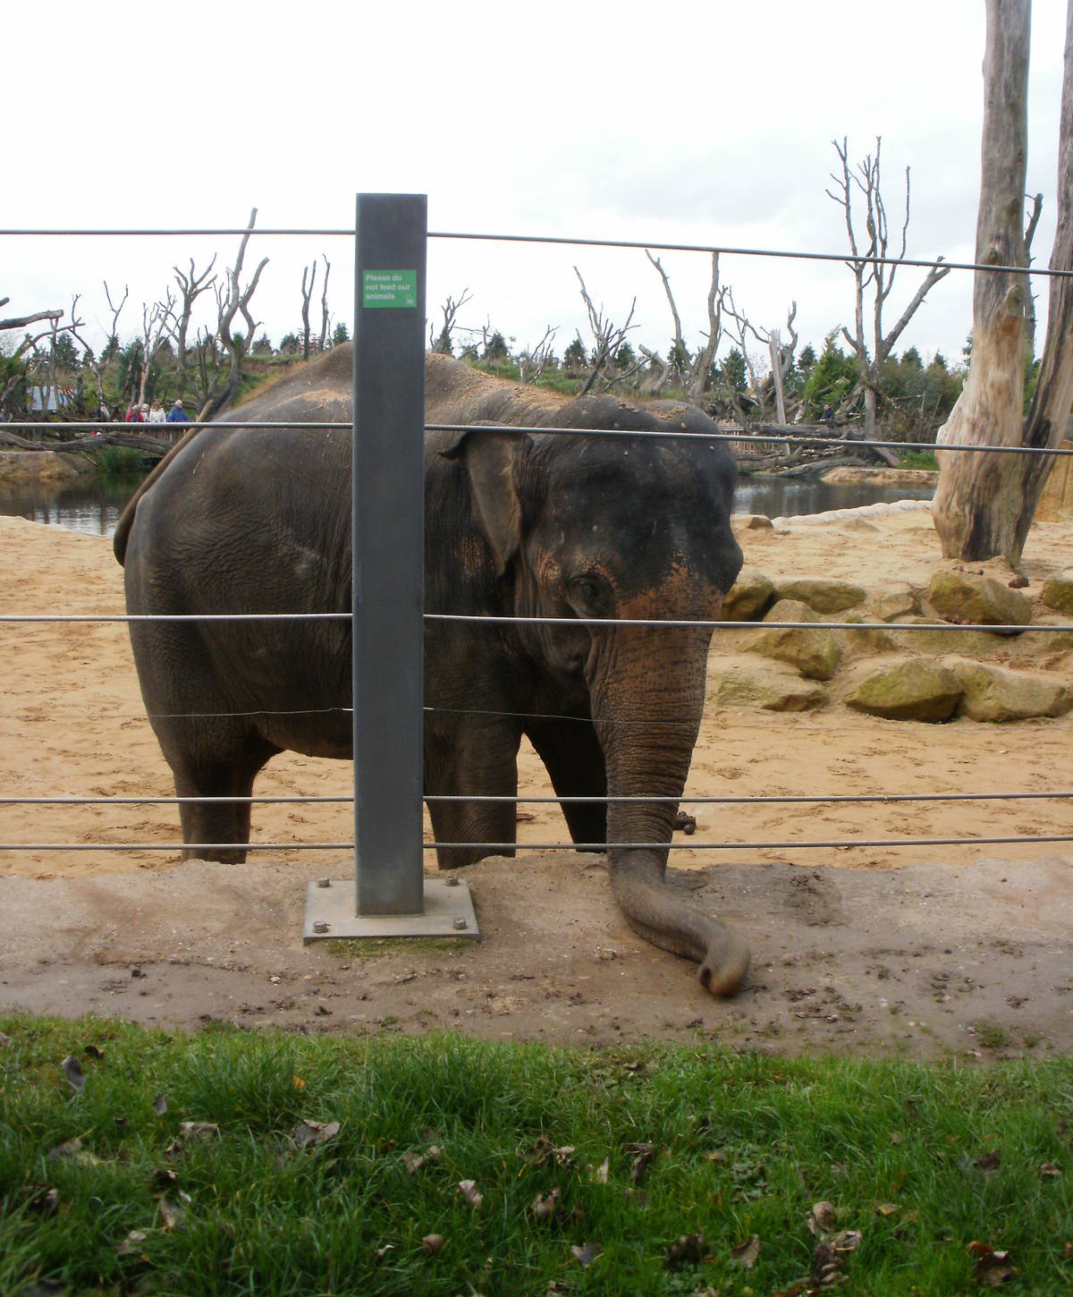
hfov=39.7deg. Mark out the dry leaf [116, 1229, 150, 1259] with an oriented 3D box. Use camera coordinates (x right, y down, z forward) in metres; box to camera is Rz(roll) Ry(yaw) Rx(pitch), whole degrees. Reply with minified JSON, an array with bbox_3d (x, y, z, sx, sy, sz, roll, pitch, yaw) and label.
[{"bbox_3d":[-0.733,1.082,2.699,0.050,0.025,0.050,1,9,0],"label":"dry leaf"}]

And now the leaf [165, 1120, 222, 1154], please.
[{"bbox_3d":[-0.692,0.986,3.004,0.099,0.035,0.078,1,9,0],"label":"leaf"}]

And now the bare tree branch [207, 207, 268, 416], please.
[{"bbox_3d":[-8.456,-9.386,42.000,1.800,5.900,1.400,1,9,0],"label":"bare tree branch"}]

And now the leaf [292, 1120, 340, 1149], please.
[{"bbox_3d":[-0.460,1.016,3.114,0.093,0.033,0.062,0,9,-8],"label":"leaf"}]

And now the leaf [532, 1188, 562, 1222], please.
[{"bbox_3d":[0.020,1.034,2.766,0.054,0.045,0.042,1,9,0],"label":"leaf"}]

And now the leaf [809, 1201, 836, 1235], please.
[{"bbox_3d":[0.542,1.078,2.821,0.045,0.035,0.060,1,9,0],"label":"leaf"}]

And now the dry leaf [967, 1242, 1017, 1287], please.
[{"bbox_3d":[0.809,1.094,2.642,0.085,0.040,0.085,1,9,0],"label":"dry leaf"}]

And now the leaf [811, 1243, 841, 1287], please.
[{"bbox_3d":[0.513,1.091,2.636,0.055,0.035,0.100,1,9,0],"label":"leaf"}]

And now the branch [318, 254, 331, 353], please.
[{"bbox_3d":[-7.402,-11.895,52.000,0.500,3.700,0.500,1,9,0],"label":"branch"}]

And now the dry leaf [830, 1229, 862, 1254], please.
[{"bbox_3d":[0.564,1.080,2.710,0.060,0.025,0.050,1,9,0],"label":"dry leaf"}]

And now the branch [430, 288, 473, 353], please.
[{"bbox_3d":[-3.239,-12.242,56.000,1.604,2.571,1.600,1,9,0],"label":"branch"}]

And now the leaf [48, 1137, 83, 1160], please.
[{"bbox_3d":[-0.964,1.024,3.046,0.060,0.022,0.052,1,9,0],"label":"leaf"}]

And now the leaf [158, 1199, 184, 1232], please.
[{"bbox_3d":[-0.681,1.055,2.771,0.050,0.030,0.070,1,9,0],"label":"leaf"}]

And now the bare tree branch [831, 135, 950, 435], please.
[{"bbox_3d":[9.954,-10.096,42.000,3.228,8.477,2.800,1,9,0],"label":"bare tree branch"}]

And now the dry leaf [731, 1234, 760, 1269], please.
[{"bbox_3d":[0.380,1.095,2.700,0.050,0.037,0.055,1,9,0],"label":"dry leaf"}]

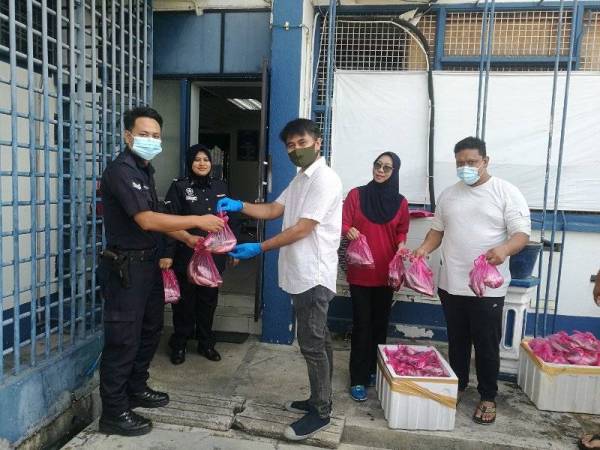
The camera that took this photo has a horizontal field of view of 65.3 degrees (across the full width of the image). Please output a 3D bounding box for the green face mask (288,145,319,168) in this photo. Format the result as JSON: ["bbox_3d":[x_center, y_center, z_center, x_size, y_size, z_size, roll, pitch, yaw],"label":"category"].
[{"bbox_3d":[0.018,-0.363,2.480,0.145,0.128,0.100,6,7,38],"label":"green face mask"}]

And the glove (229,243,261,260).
[{"bbox_3d":[-0.282,0.137,2.420,0.180,0.090,0.100,2,5,-6],"label":"glove"}]

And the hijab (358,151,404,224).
[{"bbox_3d":[0.517,-0.238,2.970,0.300,0.470,0.270,3,6,12],"label":"hijab"}]

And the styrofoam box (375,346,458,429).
[{"bbox_3d":[0.713,1.002,2.942,0.371,0.305,0.528,2,5,0],"label":"styrofoam box"}]

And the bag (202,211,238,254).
[{"bbox_3d":[-0.438,0.046,2.547,0.175,0.215,0.140,2,5,0],"label":"bag"}]

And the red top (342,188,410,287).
[{"bbox_3d":[0.510,0.070,3.119,0.430,0.630,0.300,3,5,10],"label":"red top"}]

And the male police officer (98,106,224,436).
[{"bbox_3d":[-0.738,0.236,2.540,0.660,1.740,0.500,3,5,6],"label":"male police officer"}]

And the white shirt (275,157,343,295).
[{"bbox_3d":[0.047,0.003,2.570,0.340,0.760,0.470,0,6,-21],"label":"white shirt"}]

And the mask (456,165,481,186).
[{"bbox_3d":[1.010,-0.297,2.806,0.140,0.120,0.090,7,7,40],"label":"mask"}]

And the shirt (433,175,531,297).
[{"bbox_3d":[1.107,0.068,2.870,0.540,0.670,0.340,5,6,30],"label":"shirt"}]

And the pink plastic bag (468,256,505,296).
[{"bbox_3d":[1.052,0.285,2.640,0.185,0.215,0.140,5,6,25],"label":"pink plastic bag"}]

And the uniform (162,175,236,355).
[{"bbox_3d":[-0.760,0.299,3.540,0.550,1.360,0.300,0,6,-24],"label":"uniform"}]

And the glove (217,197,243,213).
[{"bbox_3d":[-0.385,-0.112,2.552,0.130,0.090,0.100,0,6,-18],"label":"glove"}]

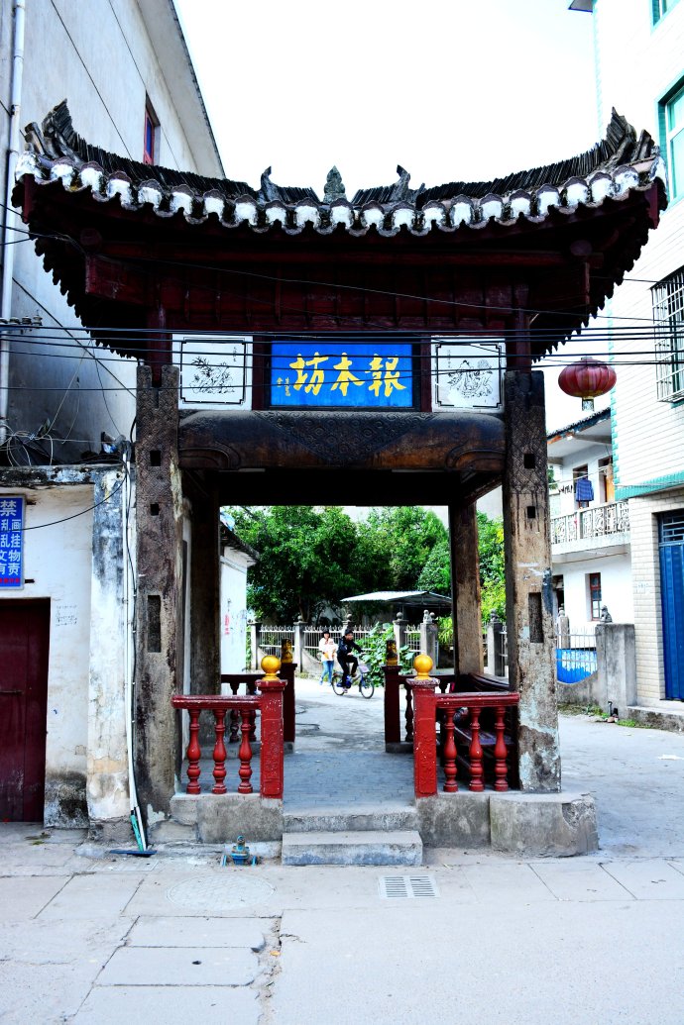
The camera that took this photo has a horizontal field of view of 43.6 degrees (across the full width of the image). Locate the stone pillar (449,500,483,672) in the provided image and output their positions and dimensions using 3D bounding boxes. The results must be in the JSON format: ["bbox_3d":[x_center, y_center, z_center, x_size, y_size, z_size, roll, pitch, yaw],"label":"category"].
[{"bbox_3d":[1.536,1.293,10.388,0.300,2.854,0.300,0,-7,-2],"label":"stone pillar"}]

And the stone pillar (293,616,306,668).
[{"bbox_3d":[-1.430,4.533,29.364,0.360,1.936,0.360,-6,-9,38],"label":"stone pillar"}]

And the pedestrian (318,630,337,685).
[{"bbox_3d":[-0.388,4.066,23.873,0.500,1.529,0.400,0,-7,-1],"label":"pedestrian"}]

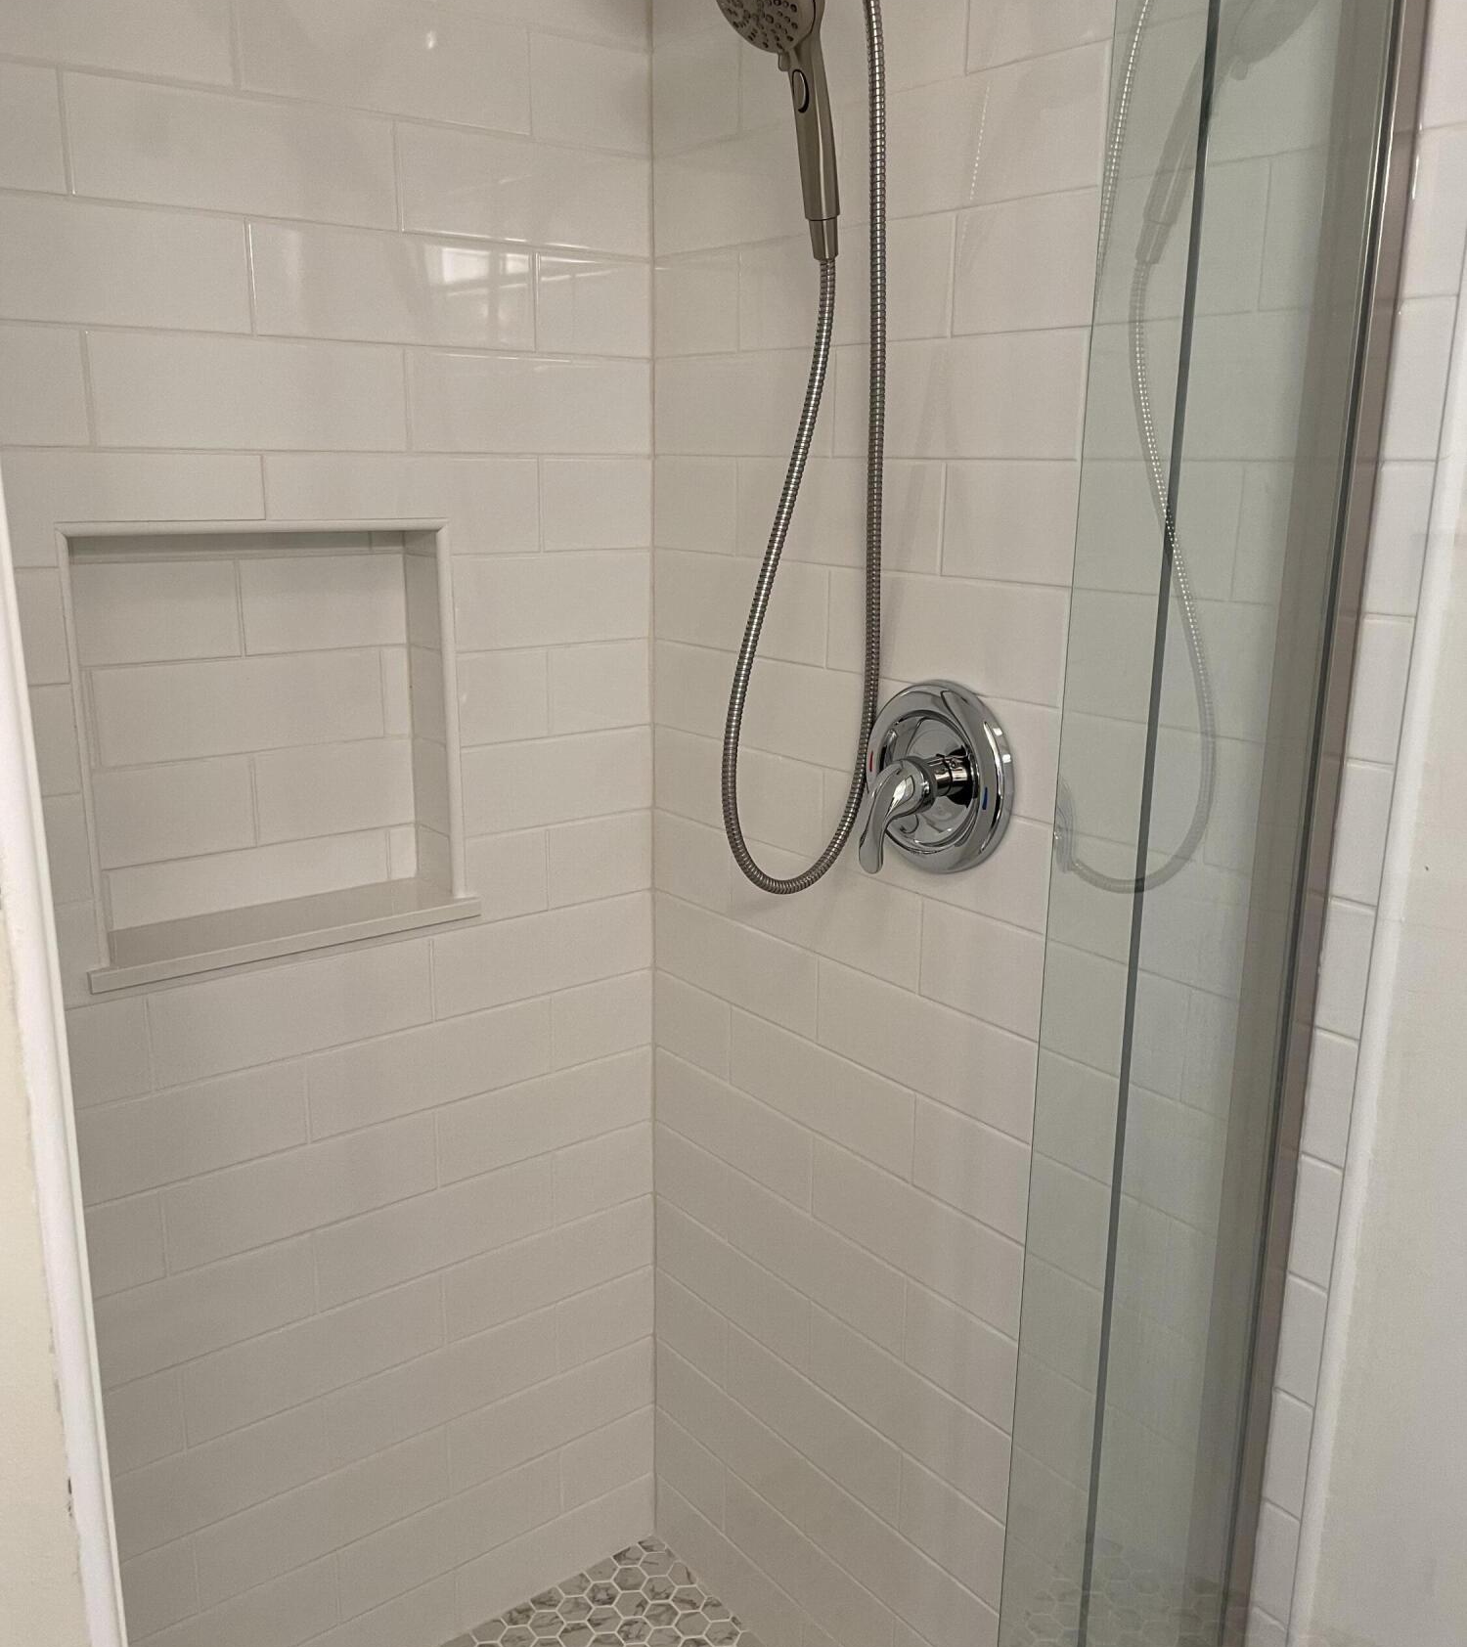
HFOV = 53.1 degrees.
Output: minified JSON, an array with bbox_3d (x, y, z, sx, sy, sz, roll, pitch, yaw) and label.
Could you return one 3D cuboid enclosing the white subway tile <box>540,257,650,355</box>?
[{"bbox_3d":[-0.152,-0.557,1.580,0.141,0.101,0.010,-10,18,-37],"label":"white subway tile"}]

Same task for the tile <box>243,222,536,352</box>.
[{"bbox_3d":[-0.328,-0.525,1.446,0.301,0.101,0.010,-10,18,-37],"label":"tile"}]

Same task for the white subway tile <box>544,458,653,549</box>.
[{"bbox_3d":[-0.152,-0.363,1.648,0.150,0.102,0.009,-10,18,-37],"label":"white subway tile"}]

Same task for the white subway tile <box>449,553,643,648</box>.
[{"bbox_3d":[-0.198,-0.251,1.625,0.247,0.101,0.010,-10,18,-37],"label":"white subway tile"}]

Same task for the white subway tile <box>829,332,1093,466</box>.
[{"bbox_3d":[0.196,-0.378,1.312,0.009,0.100,0.301,-10,18,-37],"label":"white subway tile"}]

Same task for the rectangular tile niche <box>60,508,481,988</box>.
[{"bbox_3d":[-0.475,-0.090,1.507,0.411,0.439,0.100,-10,18,-37],"label":"rectangular tile niche"}]

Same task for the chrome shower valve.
[{"bbox_3d":[0.163,-0.037,1.361,0.088,0.190,0.188,-10,18,-37],"label":"chrome shower valve"}]

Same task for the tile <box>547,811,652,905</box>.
[{"bbox_3d":[-0.158,0.040,1.745,0.145,0.100,0.009,-10,18,-37],"label":"tile"}]

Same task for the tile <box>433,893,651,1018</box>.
[{"bbox_3d":[-0.220,0.150,1.713,0.292,0.101,0.010,-10,18,-37],"label":"tile"}]

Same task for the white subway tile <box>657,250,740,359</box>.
[{"bbox_3d":[-0.039,-0.555,1.577,0.009,0.100,0.151,-10,18,-37],"label":"white subway tile"}]

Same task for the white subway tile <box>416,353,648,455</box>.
[{"bbox_3d":[-0.212,-0.449,1.571,0.298,0.100,0.009,-10,18,-37],"label":"white subway tile"}]

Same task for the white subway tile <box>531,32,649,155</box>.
[{"bbox_3d":[-0.148,-0.764,1.545,0.150,0.102,0.009,-10,18,-37],"label":"white subway tile"}]

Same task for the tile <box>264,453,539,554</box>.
[{"bbox_3d":[-0.333,-0.330,1.512,0.303,0.102,0.009,-10,18,-37],"label":"tile"}]

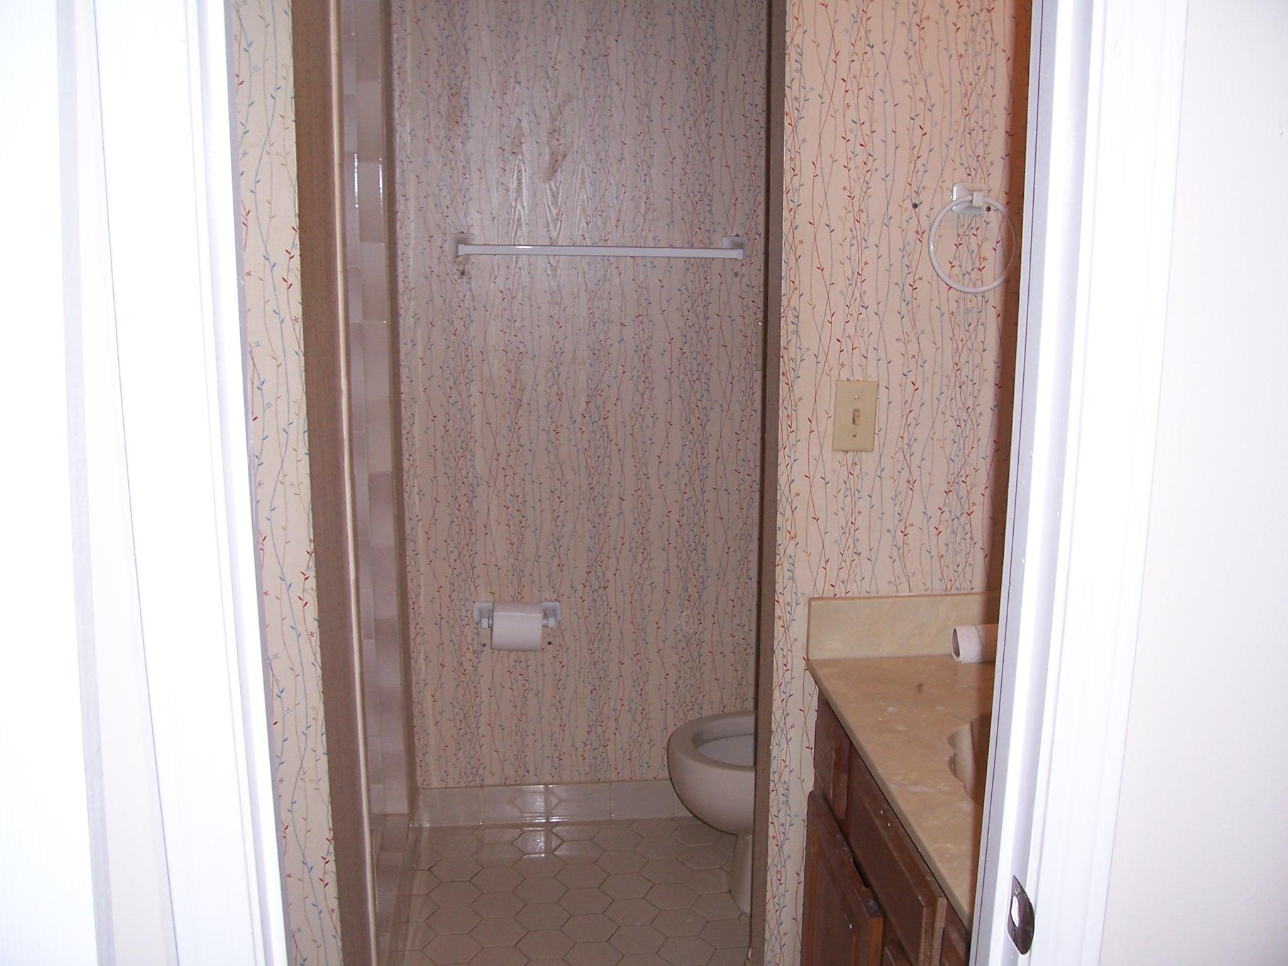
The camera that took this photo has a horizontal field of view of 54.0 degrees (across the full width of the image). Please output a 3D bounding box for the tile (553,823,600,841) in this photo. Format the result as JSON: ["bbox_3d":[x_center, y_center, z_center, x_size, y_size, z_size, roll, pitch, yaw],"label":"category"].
[{"bbox_3d":[-0.159,0.839,3.020,0.125,0.010,0.085,-1,12,-6],"label":"tile"}]

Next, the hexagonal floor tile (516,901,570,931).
[{"bbox_3d":[-0.210,0.912,2.655,0.121,0.008,0.105,-1,12,-7],"label":"hexagonal floor tile"}]

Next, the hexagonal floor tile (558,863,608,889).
[{"bbox_3d":[-0.136,0.880,2.819,0.125,0.010,0.108,-1,12,-6],"label":"hexagonal floor tile"}]

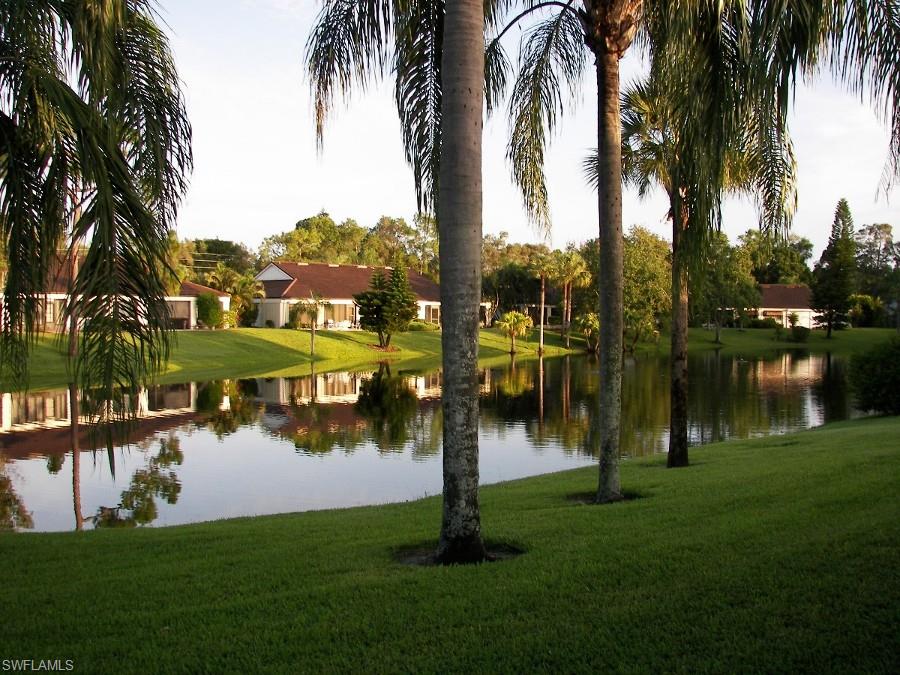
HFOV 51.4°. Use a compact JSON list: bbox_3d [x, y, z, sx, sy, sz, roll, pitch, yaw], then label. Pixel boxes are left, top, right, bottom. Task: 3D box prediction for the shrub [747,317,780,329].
[{"bbox_3d":[39.188,-1.875,117.000,4.250,1.500,1.800,0,1,0],"label":"shrub"}]

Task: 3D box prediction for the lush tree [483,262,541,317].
[{"bbox_3d":[7.230,-5.290,110.000,6.820,7.050,6.480,0,1,0],"label":"lush tree"}]

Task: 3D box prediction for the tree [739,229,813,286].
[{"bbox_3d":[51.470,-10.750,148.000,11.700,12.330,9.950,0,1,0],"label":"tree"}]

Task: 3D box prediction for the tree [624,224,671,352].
[{"bbox_3d":[17.710,-4.460,87.000,6.320,11.710,6.320,0,1,0],"label":"tree"}]

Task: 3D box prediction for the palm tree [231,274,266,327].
[{"bbox_3d":[-18.606,-3.308,86.000,3.120,4.960,3.120,0,1,0],"label":"palm tree"}]

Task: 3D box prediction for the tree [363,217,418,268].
[{"bbox_3d":[-7.628,-8.397,120.000,7.180,14.230,7.180,0,1,0],"label":"tree"}]

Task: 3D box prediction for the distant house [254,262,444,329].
[{"bbox_3d":[-10.550,-4.147,96.850,23.500,6.500,14.000,-1,1,-40],"label":"distant house"}]

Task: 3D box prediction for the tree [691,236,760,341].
[{"bbox_3d":[29.541,-5.288,100.000,7.260,11.860,7.260,0,1,0],"label":"tree"}]

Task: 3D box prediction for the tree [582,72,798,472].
[{"bbox_3d":[3.550,-1.060,14.300,2.990,6.100,2.990,0,1,0],"label":"tree"}]

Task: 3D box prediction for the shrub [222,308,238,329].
[{"bbox_3d":[-18.530,-1.580,79.000,1.350,1.730,1.350,0,1,0],"label":"shrub"}]

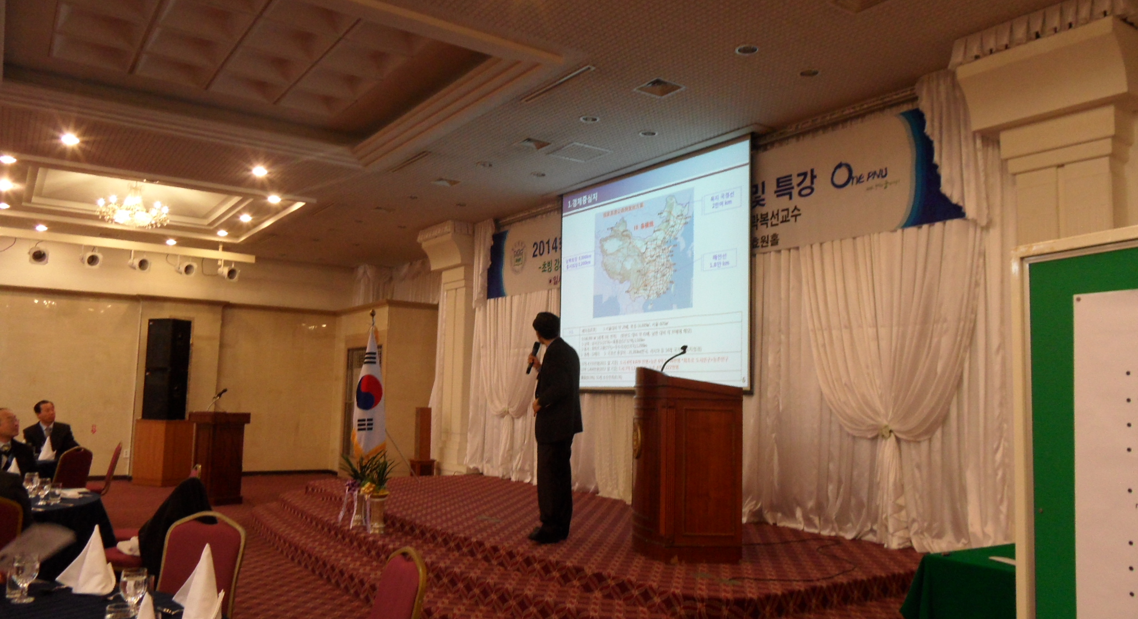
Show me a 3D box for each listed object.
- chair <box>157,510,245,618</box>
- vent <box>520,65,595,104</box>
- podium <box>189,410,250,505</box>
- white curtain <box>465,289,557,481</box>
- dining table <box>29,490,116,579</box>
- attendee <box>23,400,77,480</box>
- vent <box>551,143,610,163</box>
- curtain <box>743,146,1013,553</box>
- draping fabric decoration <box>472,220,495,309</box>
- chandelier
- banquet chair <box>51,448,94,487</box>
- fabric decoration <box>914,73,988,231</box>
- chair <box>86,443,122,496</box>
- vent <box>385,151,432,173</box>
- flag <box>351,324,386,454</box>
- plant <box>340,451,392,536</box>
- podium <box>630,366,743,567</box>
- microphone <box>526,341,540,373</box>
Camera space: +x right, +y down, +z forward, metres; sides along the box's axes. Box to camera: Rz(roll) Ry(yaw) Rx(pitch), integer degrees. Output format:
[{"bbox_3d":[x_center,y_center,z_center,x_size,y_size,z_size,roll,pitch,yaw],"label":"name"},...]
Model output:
[{"bbox_3d":[-1.800,1.413,3.508,0.450,0.920,0.560,1,-6,8],"label":"chair"},{"bbox_3d":[-0.104,-1.722,6.045,0.075,0.040,0.960,5,-6,-34],"label":"vent"},{"bbox_3d":[-4.397,1.844,9.924,0.445,1.110,0.650,7,-7,-44],"label":"podium"},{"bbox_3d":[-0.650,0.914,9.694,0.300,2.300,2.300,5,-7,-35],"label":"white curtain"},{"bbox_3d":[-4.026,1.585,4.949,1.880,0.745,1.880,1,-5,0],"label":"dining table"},{"bbox_3d":[-5.314,1.563,8.049,0.780,1.270,0.550,-3,-7,42],"label":"attendee"},{"bbox_3d":[0.088,-1.505,7.648,0.460,0.030,0.460,5,-7,-35],"label":"vent"},{"bbox_3d":[2.284,0.184,6.192,0.300,3.190,2.400,5,-6,-34],"label":"curtain"},{"bbox_3d":[-1.113,-0.589,10.381,0.200,1.200,0.580,5,-7,-35],"label":"draping fabric decoration"},{"bbox_3d":[-5.963,-1.418,10.800,0.970,0.570,0.970,5,-6,-34],"label":"chandelier"},{"bbox_3d":[-4.636,1.681,7.023,0.560,0.920,0.450,0,-6,15],"label":"banquet chair"},{"bbox_3d":[2.613,-1.080,5.413,0.180,1.110,0.433,5,-7,-36],"label":"fabric decoration"},{"bbox_3d":[-4.459,1.707,7.255,0.560,0.920,0.450,4,-6,-28],"label":"chair"},{"bbox_3d":[-1.695,-1.557,8.318,0.075,0.040,1.020,5,-6,-34],"label":"vent"},{"bbox_3d":[-2.401,0.990,9.450,0.370,1.520,0.220,1,-5,6],"label":"flag"},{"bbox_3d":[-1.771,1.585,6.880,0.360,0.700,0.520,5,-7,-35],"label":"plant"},{"bbox_3d":[0.782,1.056,5.549,0.640,1.250,0.760,3,-5,-9],"label":"podium"},{"bbox_3d":[-0.273,0.371,6.050,0.050,0.255,0.050,21,6,-1],"label":"microphone"}]

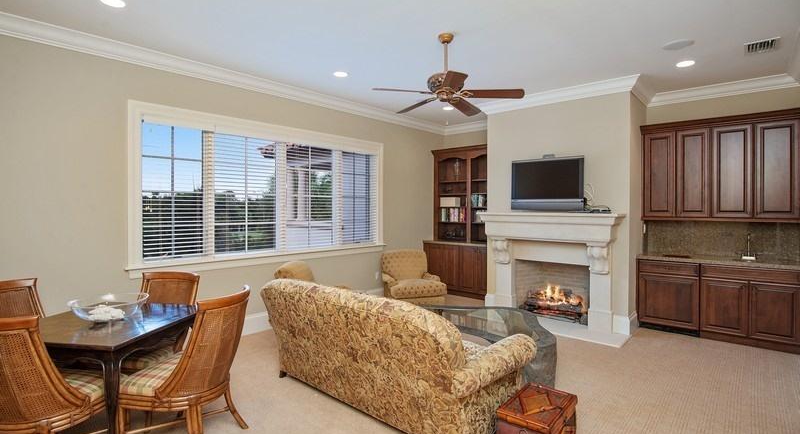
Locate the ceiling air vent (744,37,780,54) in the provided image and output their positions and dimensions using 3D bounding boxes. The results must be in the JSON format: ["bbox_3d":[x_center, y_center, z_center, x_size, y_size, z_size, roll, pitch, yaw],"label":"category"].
[{"bbox_3d":[3.423,-1.613,3.574,0.240,0.030,0.300,1,1,43],"label":"ceiling air vent"}]

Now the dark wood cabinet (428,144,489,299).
[{"bbox_3d":[1.183,0.082,6.683,1.380,2.590,0.580,1,1,43],"label":"dark wood cabinet"}]

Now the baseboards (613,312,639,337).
[{"bbox_3d":[2.747,1.286,4.611,0.190,0.210,0.420,1,2,39],"label":"baseboards"}]

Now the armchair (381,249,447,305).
[{"bbox_3d":[0.155,0.965,5.718,0.820,0.860,0.880,0,1,-19],"label":"armchair"}]

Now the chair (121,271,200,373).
[{"bbox_3d":[-1.901,0.959,2.835,0.540,0.955,0.650,0,2,13],"label":"chair"}]

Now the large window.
[{"bbox_3d":[-1.427,-0.336,4.837,0.140,1.640,3.400,1,2,44],"label":"large window"}]

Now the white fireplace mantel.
[{"bbox_3d":[1.808,0.668,4.823,1.830,1.435,0.500,1,2,39],"label":"white fireplace mantel"}]

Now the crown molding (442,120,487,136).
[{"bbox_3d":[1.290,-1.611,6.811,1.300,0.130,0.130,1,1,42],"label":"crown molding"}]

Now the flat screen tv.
[{"bbox_3d":[1.949,-0.428,5.035,0.970,0.675,0.140,1,1,43],"label":"flat screen tv"}]

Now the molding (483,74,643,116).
[{"bbox_3d":[2.017,-1.584,5.059,2.070,0.125,0.125,1,1,42],"label":"molding"}]

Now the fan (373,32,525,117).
[{"bbox_3d":[0.407,-1.312,3.343,1.300,0.600,1.300,1,1,43],"label":"fan"}]

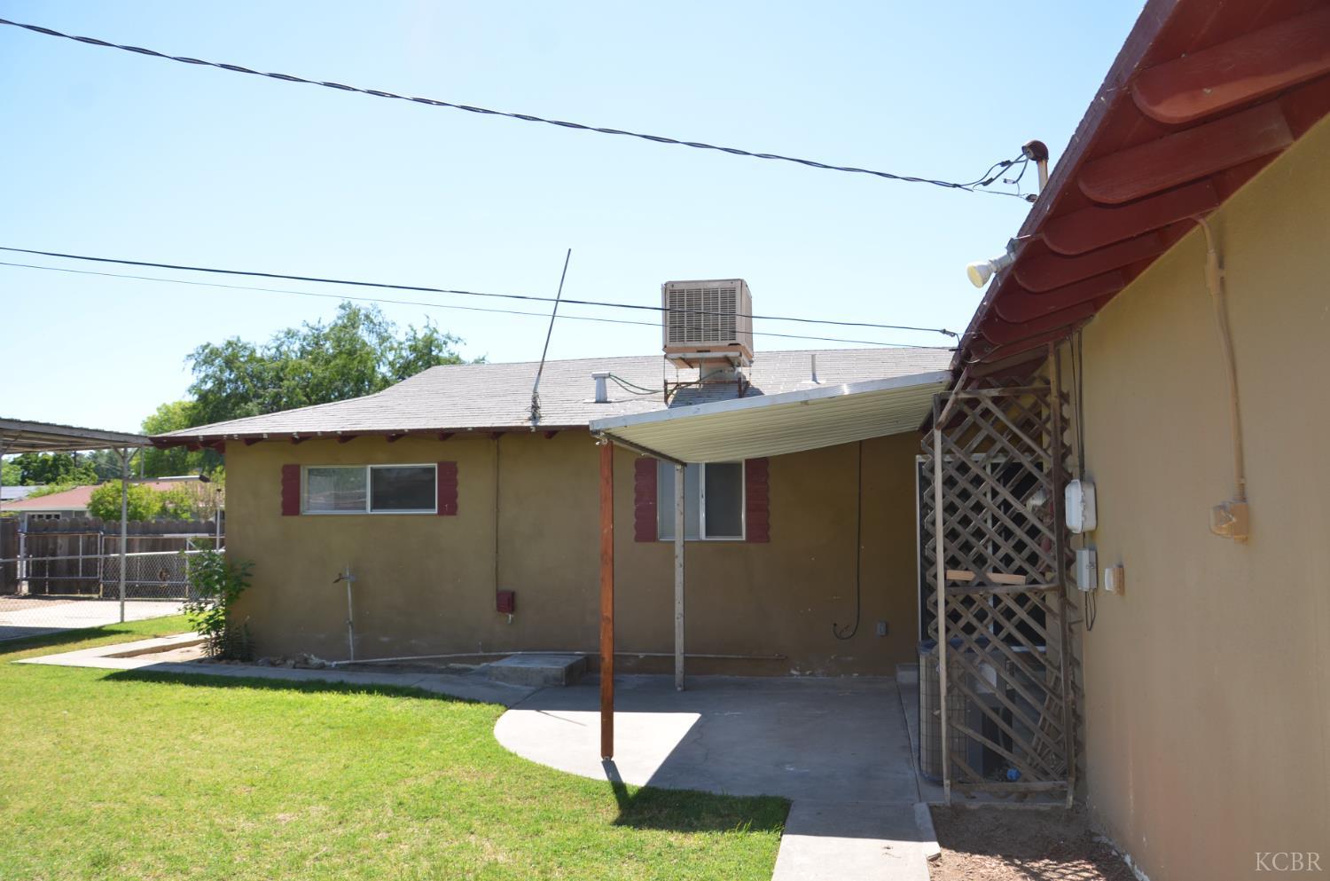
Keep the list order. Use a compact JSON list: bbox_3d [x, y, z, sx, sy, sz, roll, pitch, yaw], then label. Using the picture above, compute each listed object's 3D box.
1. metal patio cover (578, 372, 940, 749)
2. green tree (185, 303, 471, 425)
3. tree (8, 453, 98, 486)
[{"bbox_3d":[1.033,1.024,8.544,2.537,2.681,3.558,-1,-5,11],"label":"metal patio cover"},{"bbox_3d":[-9.860,0.027,28.967,8.242,8.227,7.842,-1,-5,11],"label":"green tree"},{"bbox_3d":[-32.485,3.438,52.710,4.289,5.681,4.289,-1,-5,11],"label":"tree"}]

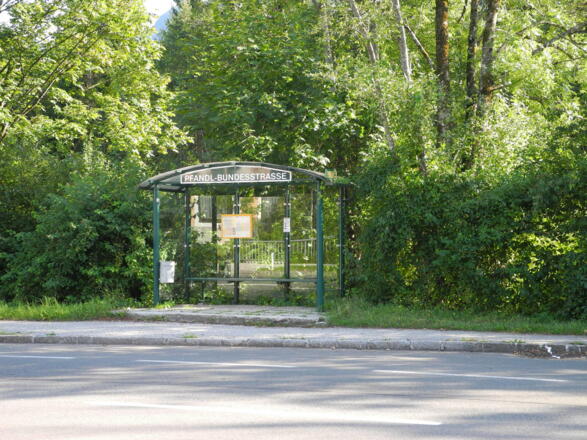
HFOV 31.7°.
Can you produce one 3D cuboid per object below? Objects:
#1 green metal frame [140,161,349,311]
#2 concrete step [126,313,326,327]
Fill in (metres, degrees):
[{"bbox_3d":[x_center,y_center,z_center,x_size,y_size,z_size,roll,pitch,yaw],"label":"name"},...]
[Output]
[{"bbox_3d":[-0.783,0.287,18.703,3.770,2.600,1.420,-1,-1,21],"label":"green metal frame"},{"bbox_3d":[-1.109,1.633,16.887,3.551,0.138,0.445,-1,-1,23],"label":"concrete step"}]

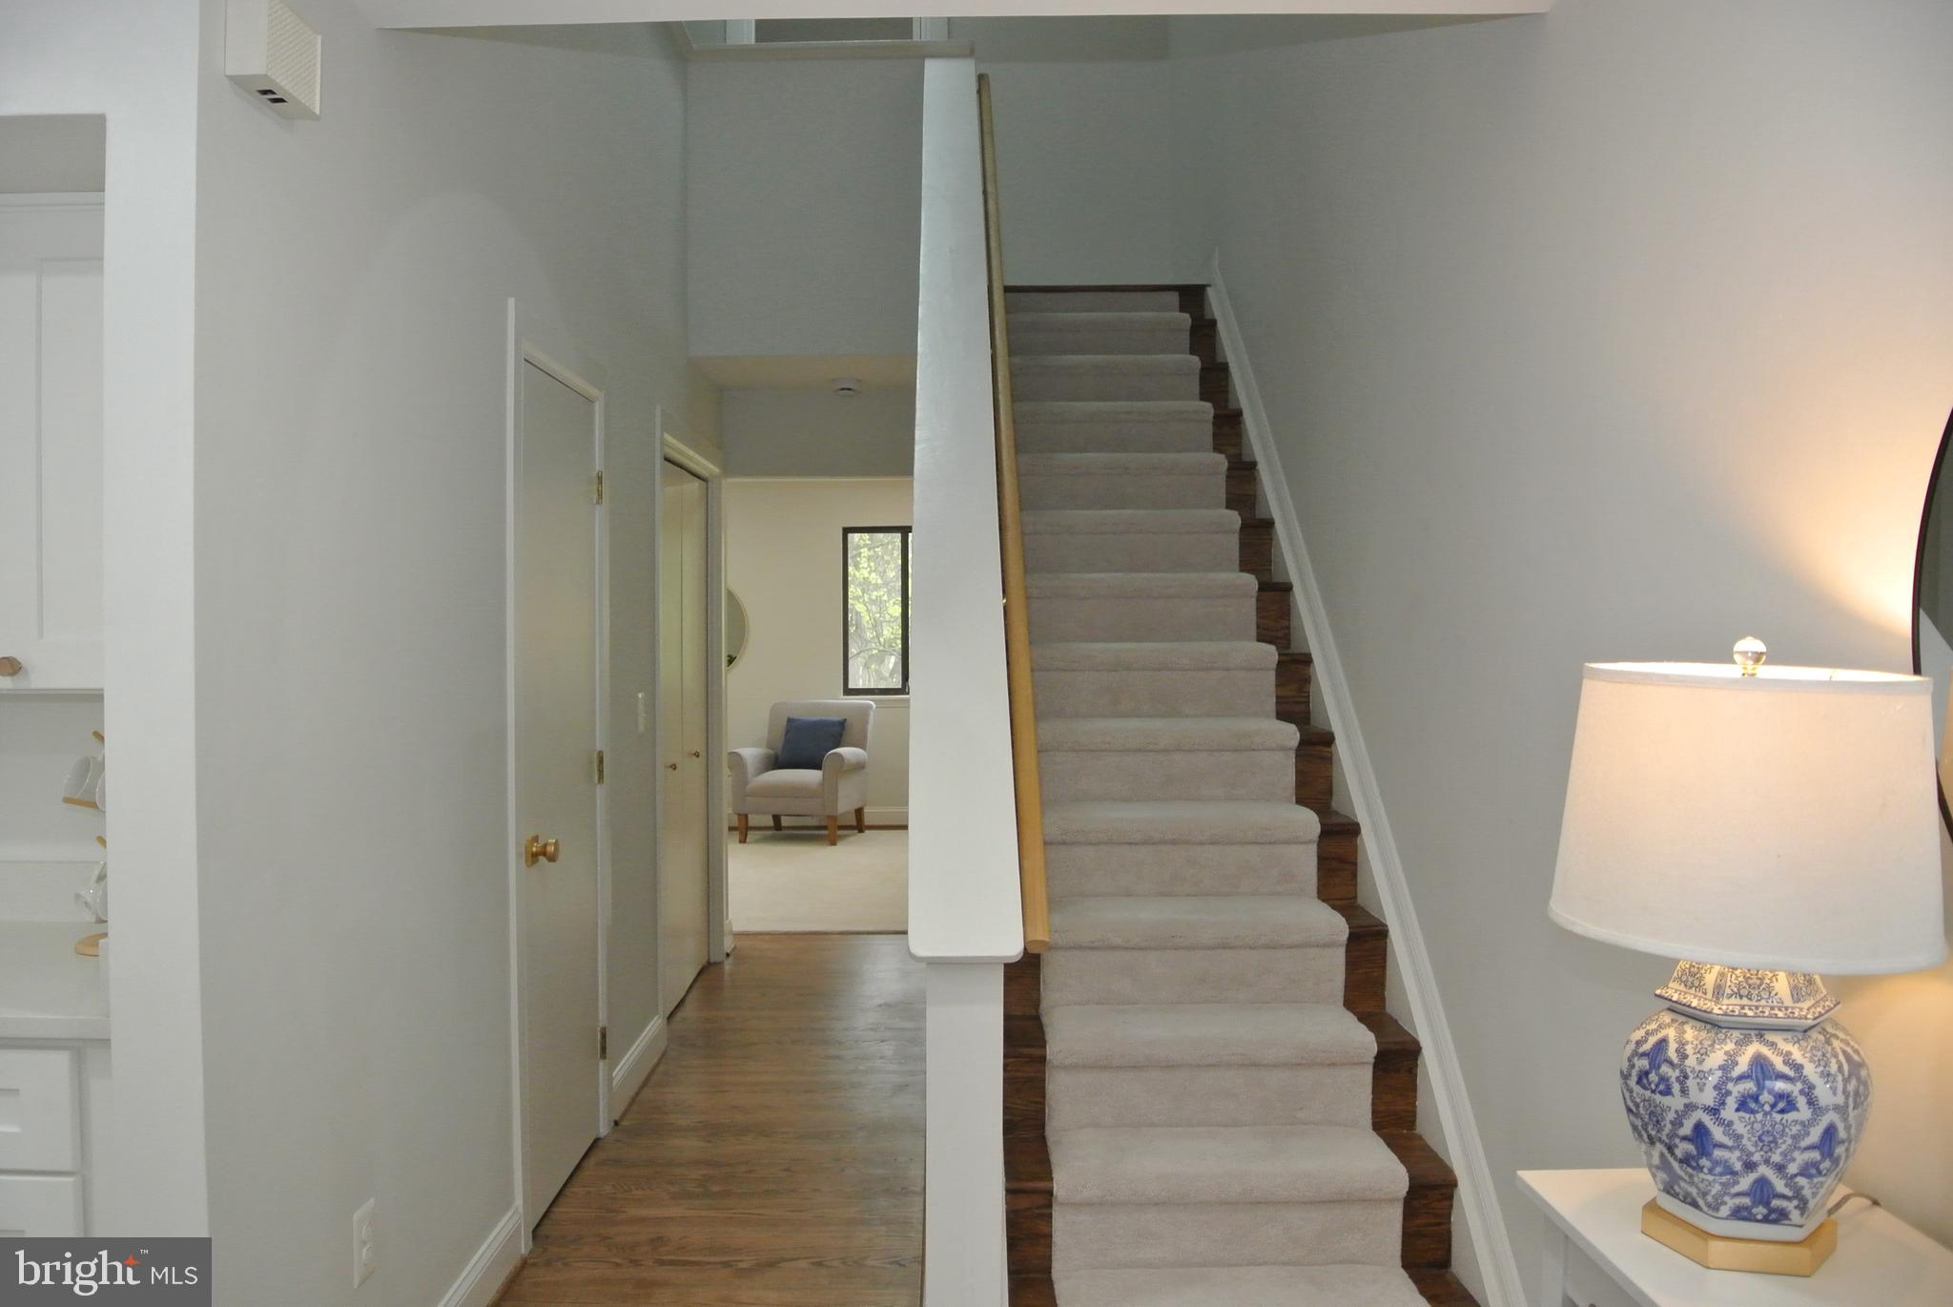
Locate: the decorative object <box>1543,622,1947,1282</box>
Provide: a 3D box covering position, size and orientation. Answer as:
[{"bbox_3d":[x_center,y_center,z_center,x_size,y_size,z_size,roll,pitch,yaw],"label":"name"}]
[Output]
[{"bbox_3d":[0.722,0.272,1.373,0.342,0.580,0.342,0,1,-1],"label":"decorative object"}]

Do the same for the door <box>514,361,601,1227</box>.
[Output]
[{"bbox_3d":[-1.052,0.332,3.677,0.042,2.030,0.640,0,1,-1],"label":"door"}]

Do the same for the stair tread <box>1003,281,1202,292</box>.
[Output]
[{"bbox_3d":[0.434,-1.352,5.556,0.840,0.035,0.250,0,1,-1],"label":"stair tread"}]

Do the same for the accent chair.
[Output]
[{"bbox_3d":[-1.116,0.751,9.512,0.780,0.890,0.800,0,1,11],"label":"accent chair"}]

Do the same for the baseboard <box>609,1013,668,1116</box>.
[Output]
[{"bbox_3d":[-1.043,1.268,4.542,0.020,0.130,0.770,0,1,-1],"label":"baseboard"}]

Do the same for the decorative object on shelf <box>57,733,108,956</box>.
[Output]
[{"bbox_3d":[-1.321,0.293,2.290,0.200,0.345,0.200,0,1,-1],"label":"decorative object on shelf"}]

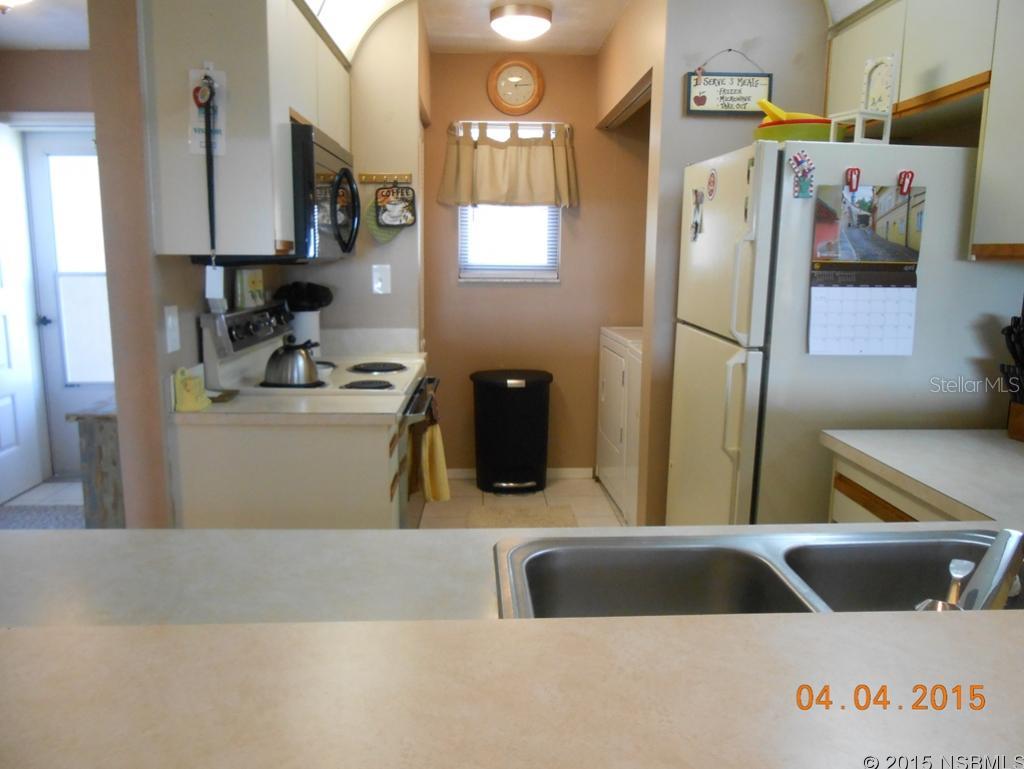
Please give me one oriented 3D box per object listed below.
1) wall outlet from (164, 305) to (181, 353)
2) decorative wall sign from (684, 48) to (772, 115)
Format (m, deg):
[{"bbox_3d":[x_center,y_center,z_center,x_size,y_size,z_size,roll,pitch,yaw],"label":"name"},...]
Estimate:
[{"bbox_3d":[-0.905,-0.150,2.067,0.010,0.119,0.078,0,10,-3],"label":"wall outlet"},{"bbox_3d":[0.778,-1.084,2.762,0.321,0.227,0.020,0,10,-3],"label":"decorative wall sign"}]

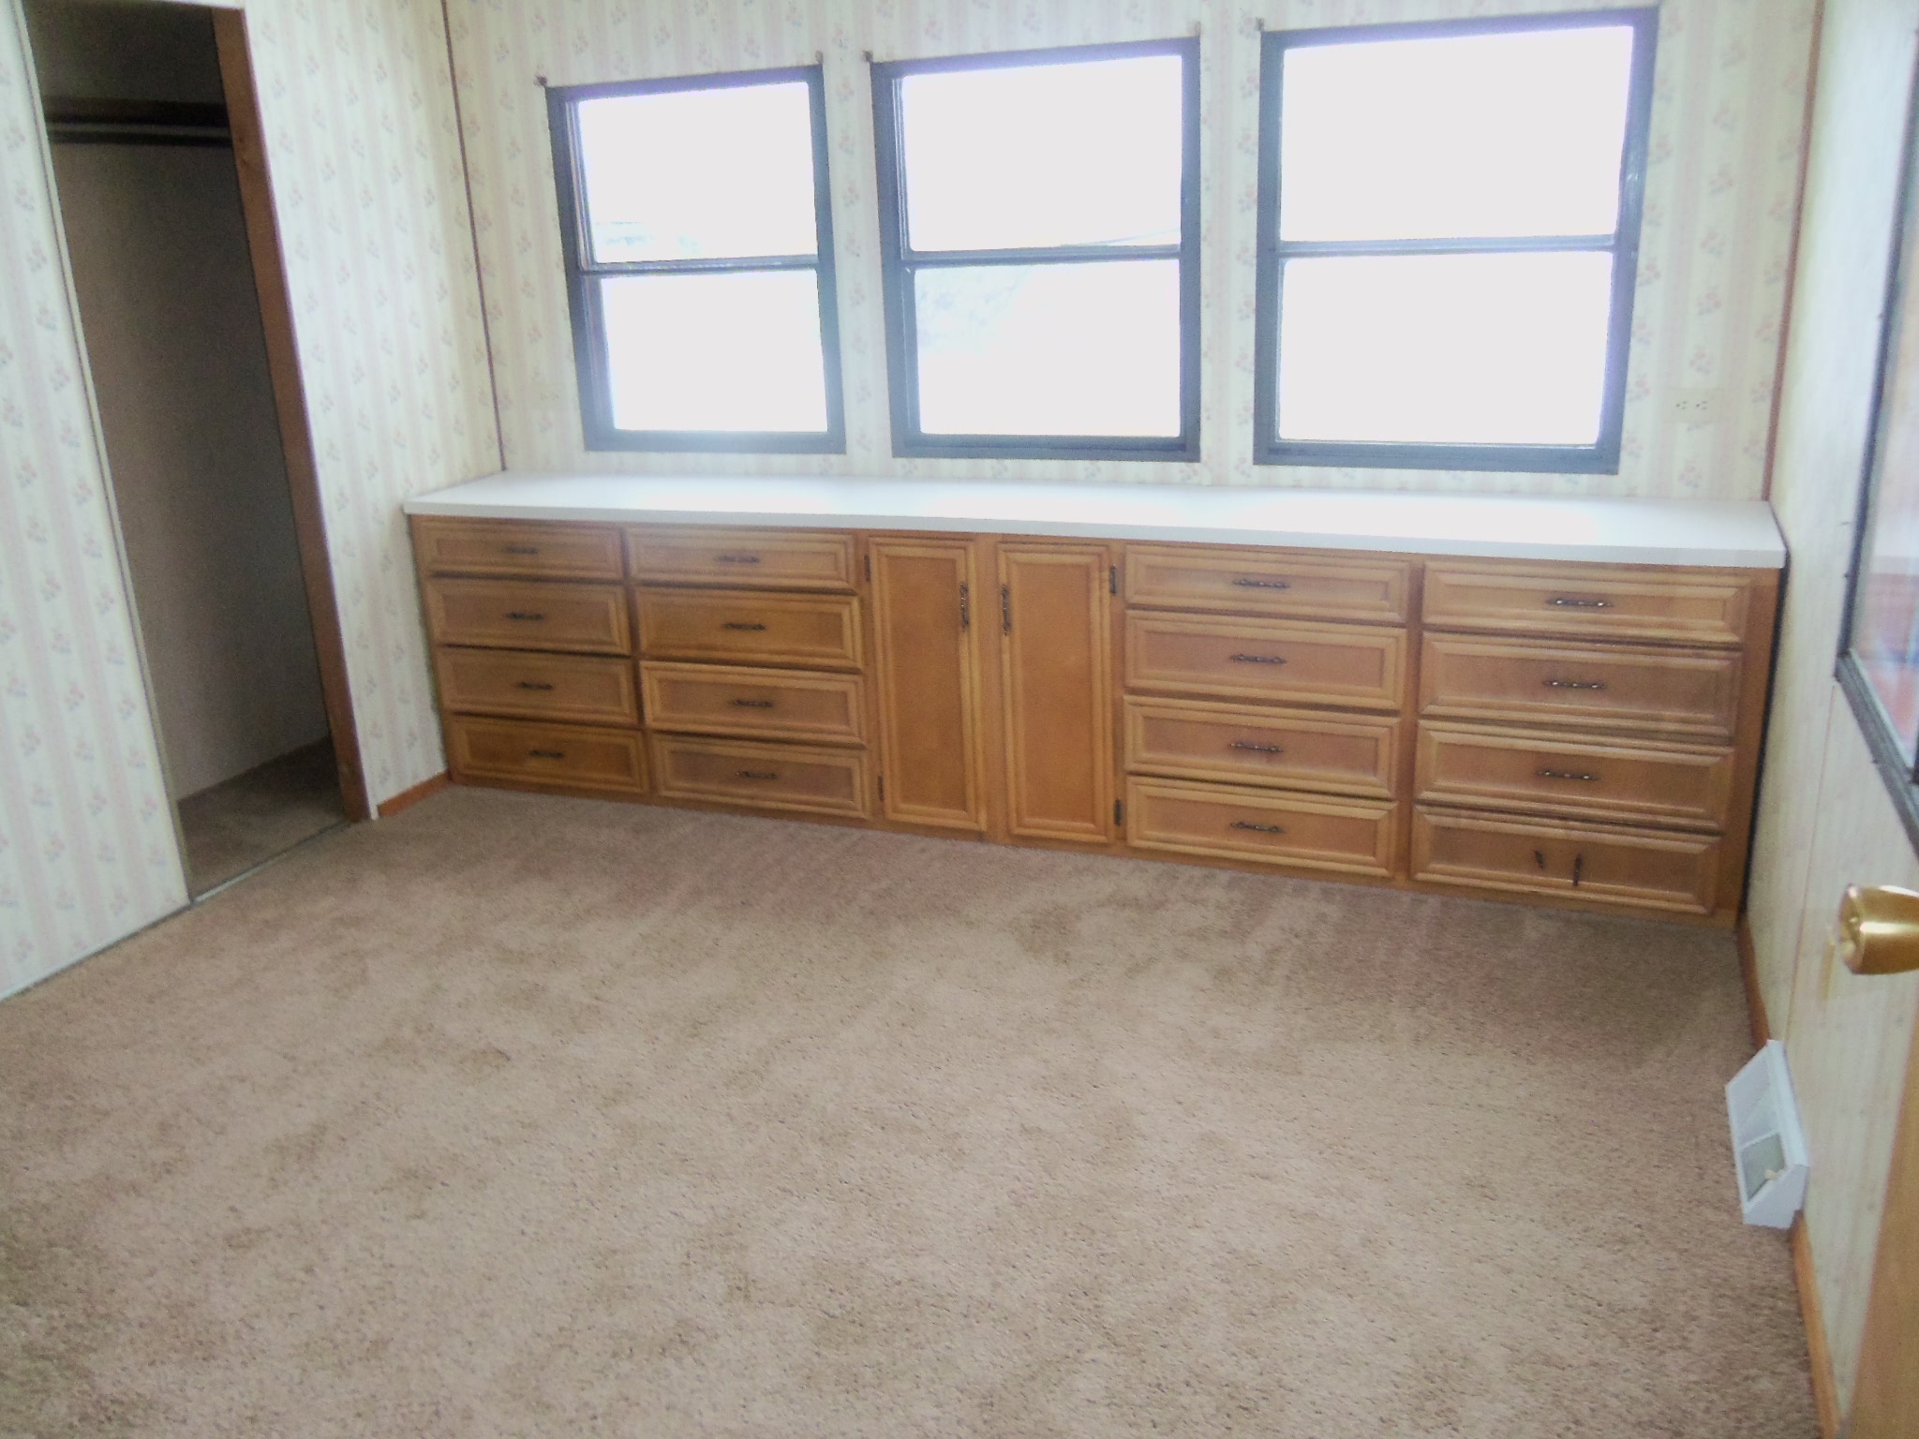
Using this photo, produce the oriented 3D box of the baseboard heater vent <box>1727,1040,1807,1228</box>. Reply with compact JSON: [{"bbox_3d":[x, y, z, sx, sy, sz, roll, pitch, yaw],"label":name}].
[{"bbox_3d":[1.249,0.630,2.406,0.075,0.115,0.383,5,18,22],"label":"baseboard heater vent"}]

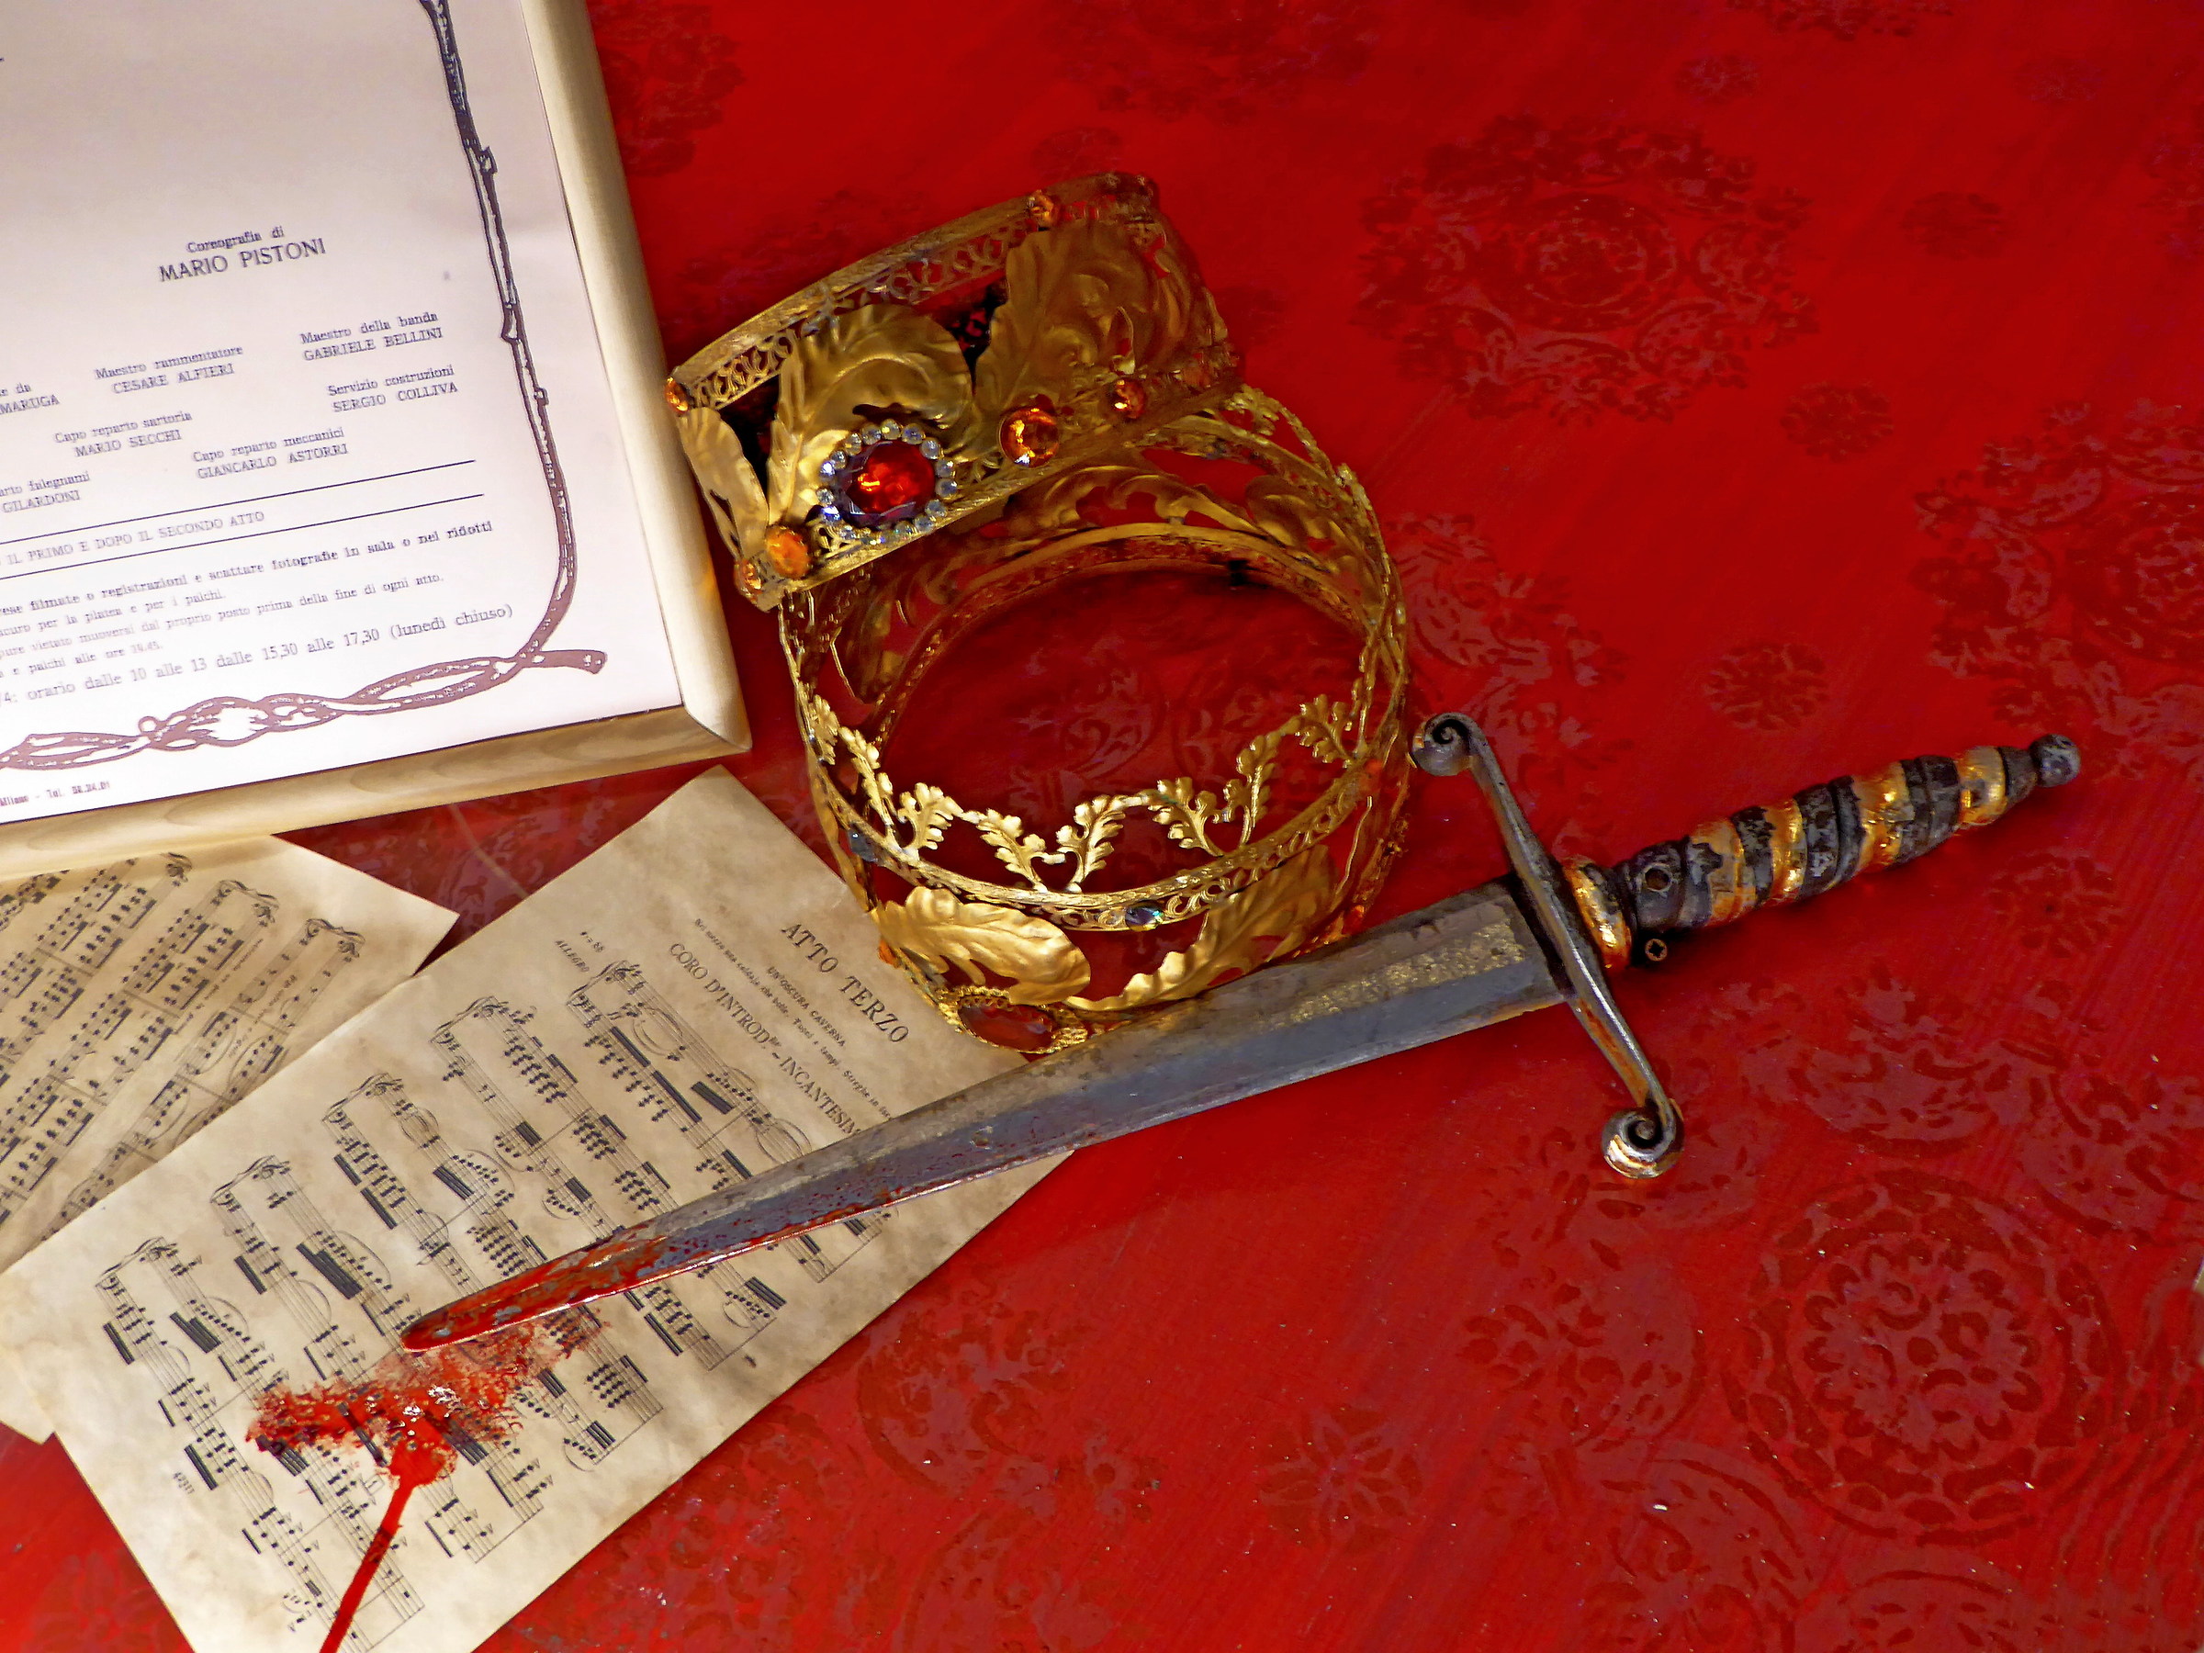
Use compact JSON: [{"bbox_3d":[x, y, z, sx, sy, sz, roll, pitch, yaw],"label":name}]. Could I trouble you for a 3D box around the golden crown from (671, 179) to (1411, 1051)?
[{"bbox_3d":[-0.025,-0.105,0.817,0.220,0.179,0.288,-10,54,2],"label":"golden crown"}]

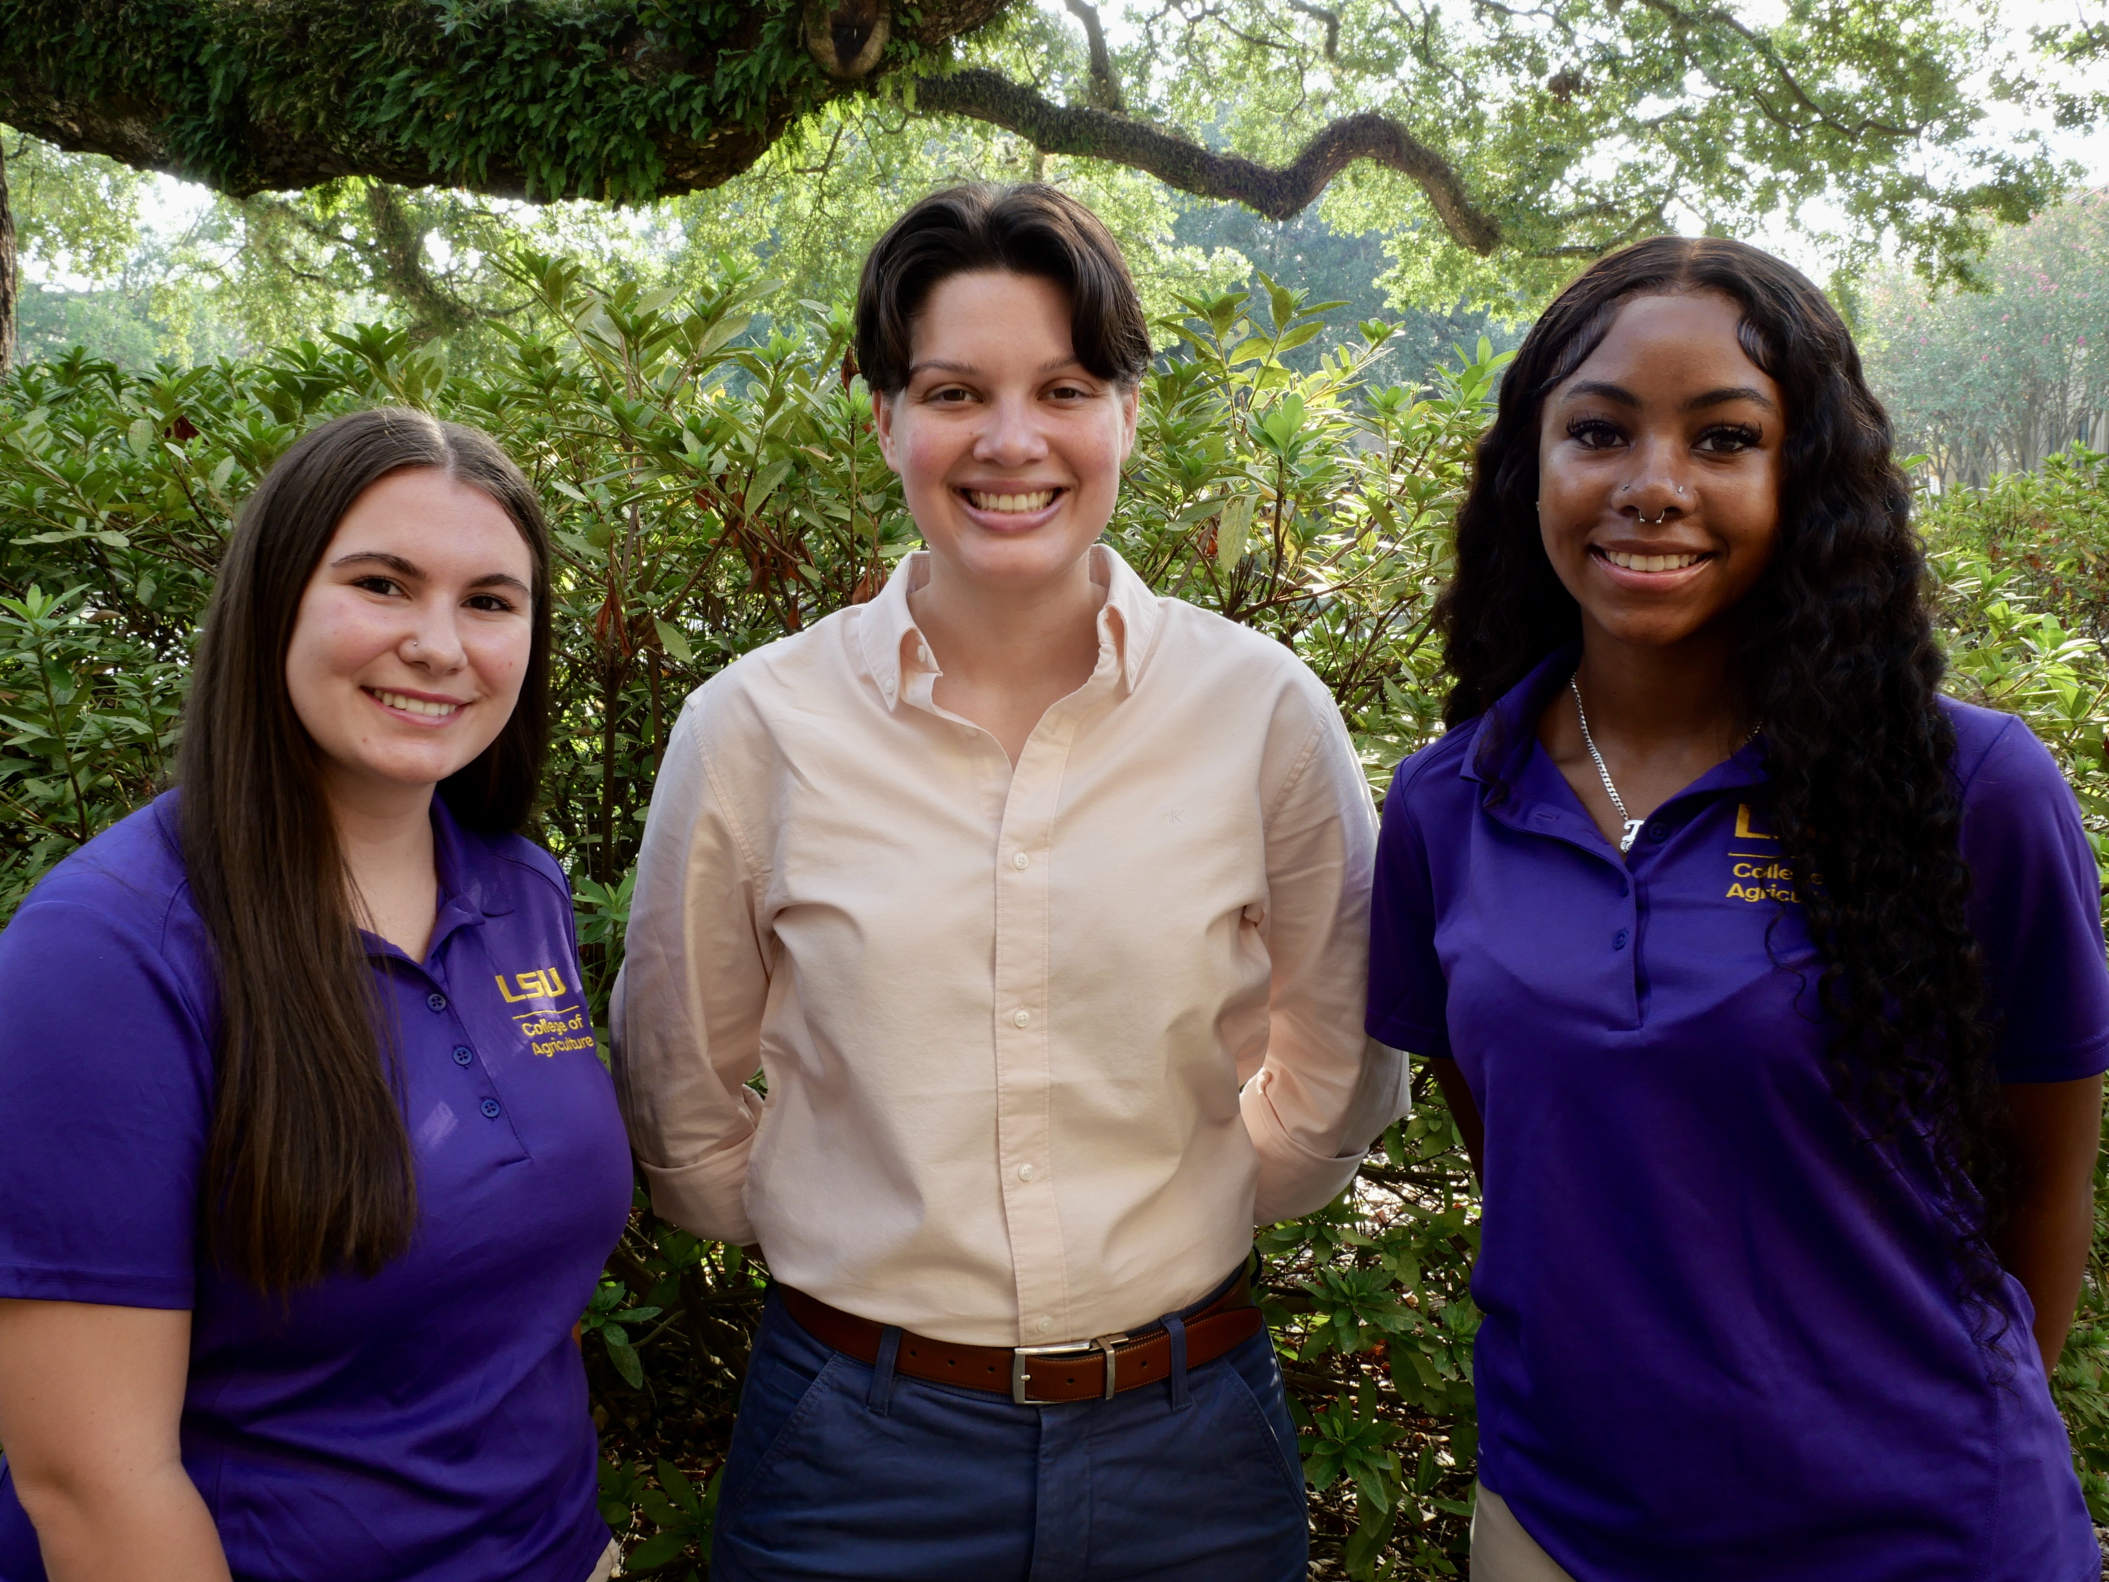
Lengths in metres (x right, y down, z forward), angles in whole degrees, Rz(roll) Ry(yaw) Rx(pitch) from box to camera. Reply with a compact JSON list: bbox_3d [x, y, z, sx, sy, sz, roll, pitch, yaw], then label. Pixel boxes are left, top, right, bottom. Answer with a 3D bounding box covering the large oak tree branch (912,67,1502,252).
[{"bbox_3d":[0.409,-1.690,4.900,1.600,0.470,0.450,0,7,0],"label":"large oak tree branch"}]

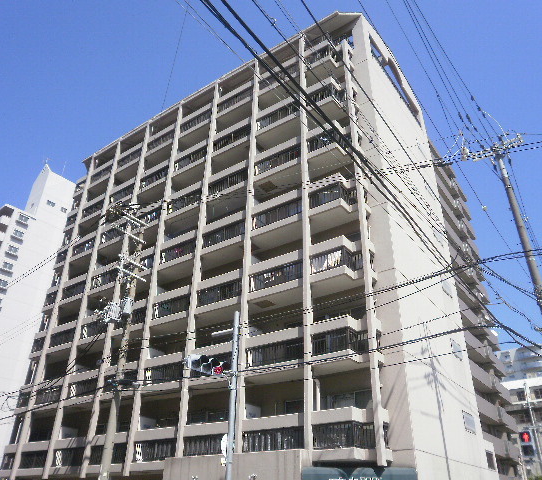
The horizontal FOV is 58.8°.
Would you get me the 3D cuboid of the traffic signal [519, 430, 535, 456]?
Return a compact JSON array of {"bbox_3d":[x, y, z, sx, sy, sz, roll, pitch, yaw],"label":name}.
[{"bbox_3d":[8.514,6.780,15.938,0.180,0.790,0.360,27,-39,-36],"label":"traffic signal"}]

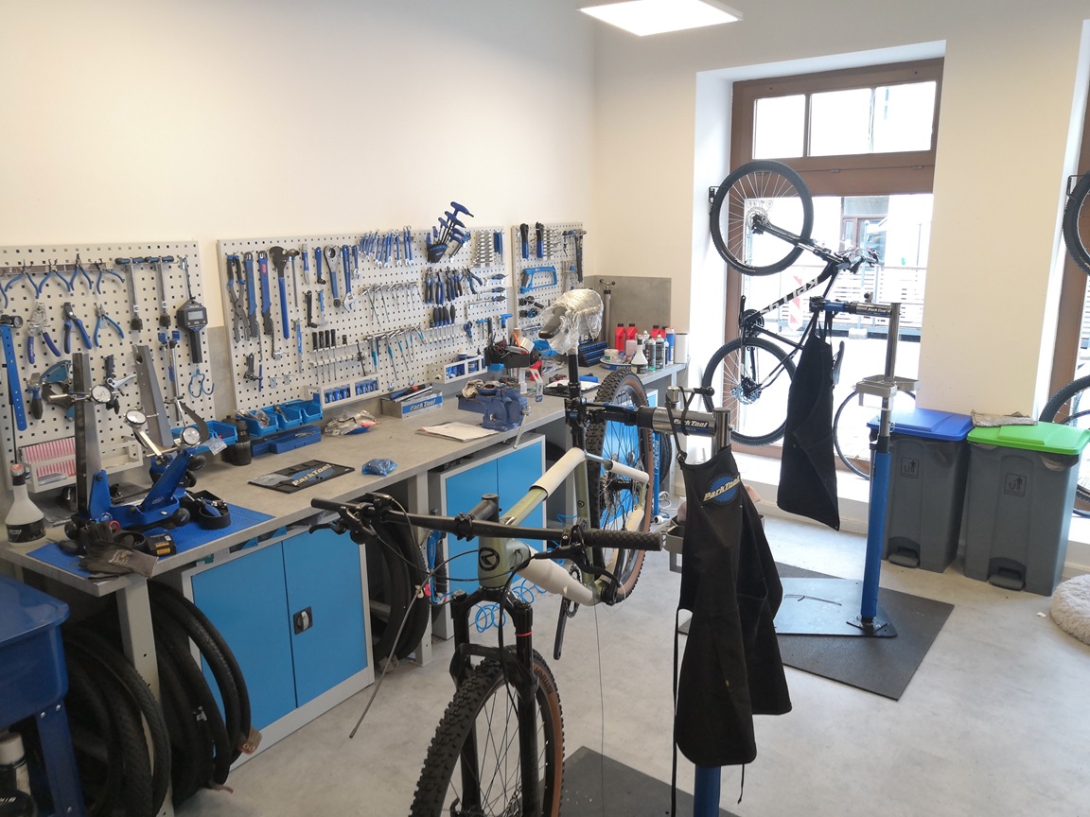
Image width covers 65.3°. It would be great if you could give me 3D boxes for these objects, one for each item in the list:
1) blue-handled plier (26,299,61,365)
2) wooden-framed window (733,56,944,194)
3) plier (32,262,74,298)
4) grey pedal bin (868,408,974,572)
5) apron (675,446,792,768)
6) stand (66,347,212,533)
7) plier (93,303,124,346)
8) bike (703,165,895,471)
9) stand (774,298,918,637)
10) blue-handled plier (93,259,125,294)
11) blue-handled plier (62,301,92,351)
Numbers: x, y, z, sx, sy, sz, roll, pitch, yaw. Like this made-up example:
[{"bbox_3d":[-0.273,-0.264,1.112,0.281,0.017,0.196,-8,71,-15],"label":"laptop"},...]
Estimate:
[{"bbox_3d":[-1.671,-0.252,2.824,0.030,0.203,0.103,8,15,32],"label":"blue-handled plier"},{"bbox_3d":[1.791,-1.677,5.188,1.420,0.730,0.090,10,17,40],"label":"wooden-framed window"},{"bbox_3d":[-1.639,-0.440,2.833,0.030,0.114,0.102,8,15,32],"label":"plier"},{"bbox_3d":[2.001,0.452,4.591,0.455,0.740,0.380,10,17,40],"label":"grey pedal bin"},{"bbox_3d":[0.466,0.463,2.080,0.280,0.770,0.200,-1,13,0],"label":"apron"},{"bbox_3d":[-1.318,0.112,2.722,0.360,0.570,0.410,5,14,23],"label":"stand"},{"bbox_3d":[-1.547,-0.298,3.007,0.025,0.157,0.109,8,15,32],"label":"plier"},{"bbox_3d":[1.465,-0.635,5.306,1.030,1.800,0.680,8,11,40],"label":"bike"},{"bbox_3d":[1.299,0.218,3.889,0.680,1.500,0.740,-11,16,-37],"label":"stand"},{"bbox_3d":[-1.531,-0.467,2.997,0.030,0.124,0.093,8,15,32],"label":"blue-handled plier"},{"bbox_3d":[-1.609,-0.277,2.915,0.028,0.175,0.097,8,15,32],"label":"blue-handled plier"}]

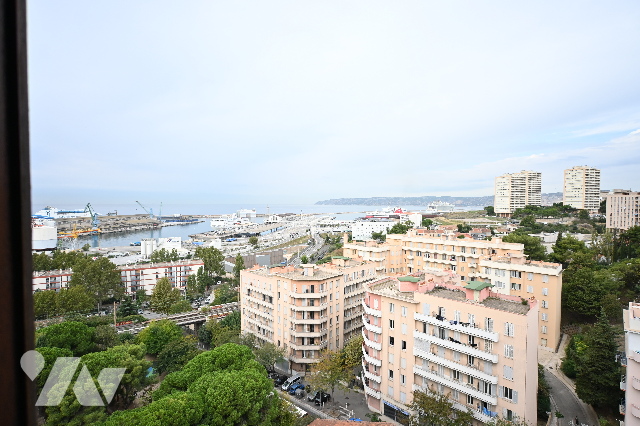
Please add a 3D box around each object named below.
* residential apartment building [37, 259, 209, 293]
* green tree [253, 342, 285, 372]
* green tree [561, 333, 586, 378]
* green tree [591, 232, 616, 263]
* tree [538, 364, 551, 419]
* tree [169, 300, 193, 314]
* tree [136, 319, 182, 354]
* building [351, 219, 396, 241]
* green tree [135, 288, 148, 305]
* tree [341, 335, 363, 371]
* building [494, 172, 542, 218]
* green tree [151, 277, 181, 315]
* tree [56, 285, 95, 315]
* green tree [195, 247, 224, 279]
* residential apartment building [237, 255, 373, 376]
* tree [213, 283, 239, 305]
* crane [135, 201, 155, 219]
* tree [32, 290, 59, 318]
[{"bbox_3d":[-93.680,32.670,150.930,73.000,13.200,10.500,-1,2,-29],"label":"residential apartment building"},{"bbox_3d":[-11.690,33.030,73.210,7.200,6.900,7.200,0,2,-9],"label":"green tree"},{"bbox_3d":[51.520,28.960,65.000,4.800,8.200,4.800,0,2,0],"label":"green tree"},{"bbox_3d":[121.450,14.990,137.000,8.800,14.800,8.800,0,2,0],"label":"green tree"},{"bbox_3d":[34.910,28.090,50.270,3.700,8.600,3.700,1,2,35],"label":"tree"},{"bbox_3d":[-53.090,36.747,122.246,7.932,6.274,7.932,-1,2,-24],"label":"tree"},{"bbox_3d":[-39.146,30.244,78.000,10.300,9.600,10.000,-1,2,-27],"label":"tree"},{"bbox_3d":[64.840,20.310,377.850,50.000,24.000,24.000,0,2,0],"label":"building"},{"bbox_3d":[-78.830,37.140,141.110,5.000,7.200,5.000,-1,2,-29],"label":"green tree"},{"bbox_3d":[7.010,30.750,69.000,6.200,9.000,6.200,0,2,0],"label":"tree"},{"bbox_3d":[245.794,-23.468,395.000,75.000,49.000,23.000,-1,2,-37],"label":"building"},{"bbox_3d":[-61.390,32.960,127.660,11.500,14.900,11.500,-1,2,-26],"label":"green tree"},{"bbox_3d":[-89.451,31.829,117.000,11.600,12.000,11.400,-1,2,-37],"label":"tree"},{"bbox_3d":[-63.232,28.898,183.000,16.300,19.500,15.800,-1,2,-19],"label":"green tree"},{"bbox_3d":[-0.797,24.059,85.928,22.612,24.059,33.026,2,3,43],"label":"residential apartment building"},{"bbox_3d":[-38.010,33.130,130.000,9.500,9.200,9.500,0,2,0],"label":"tree"},{"bbox_3d":[-503.440,-8.630,920.000,46.000,52.000,14.000,0,2,-9],"label":"crane"},{"bbox_3d":[-103.000,34.513,120.173,7.902,10.872,7.902,-2,2,-41],"label":"tree"}]

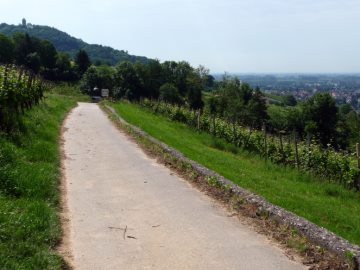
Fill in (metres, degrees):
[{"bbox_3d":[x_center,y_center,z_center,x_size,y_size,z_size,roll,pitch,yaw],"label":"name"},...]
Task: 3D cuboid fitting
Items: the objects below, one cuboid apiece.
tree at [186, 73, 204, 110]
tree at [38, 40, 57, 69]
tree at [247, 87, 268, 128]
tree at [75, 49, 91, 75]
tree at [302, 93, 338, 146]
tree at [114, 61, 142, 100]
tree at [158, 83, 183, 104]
[{"bbox_3d":[2.111,-5.789,68.000,2.450,5.450,2.330,0,7,0],"label":"tree"},{"bbox_3d":[-23.357,-13.926,88.000,3.530,5.820,3.350,0,7,0],"label":"tree"},{"bbox_3d":[9.004,-3.079,58.000,2.560,5.110,2.430,0,7,0],"label":"tree"},{"bbox_3d":[-16.602,-12.174,85.000,2.720,5.110,2.590,0,7,0],"label":"tree"},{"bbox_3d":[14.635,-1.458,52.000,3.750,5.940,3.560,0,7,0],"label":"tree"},{"bbox_3d":[-6.603,-6.859,64.000,3.590,5.380,3.410,0,7,0],"label":"tree"},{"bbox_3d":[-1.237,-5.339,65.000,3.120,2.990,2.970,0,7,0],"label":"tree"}]

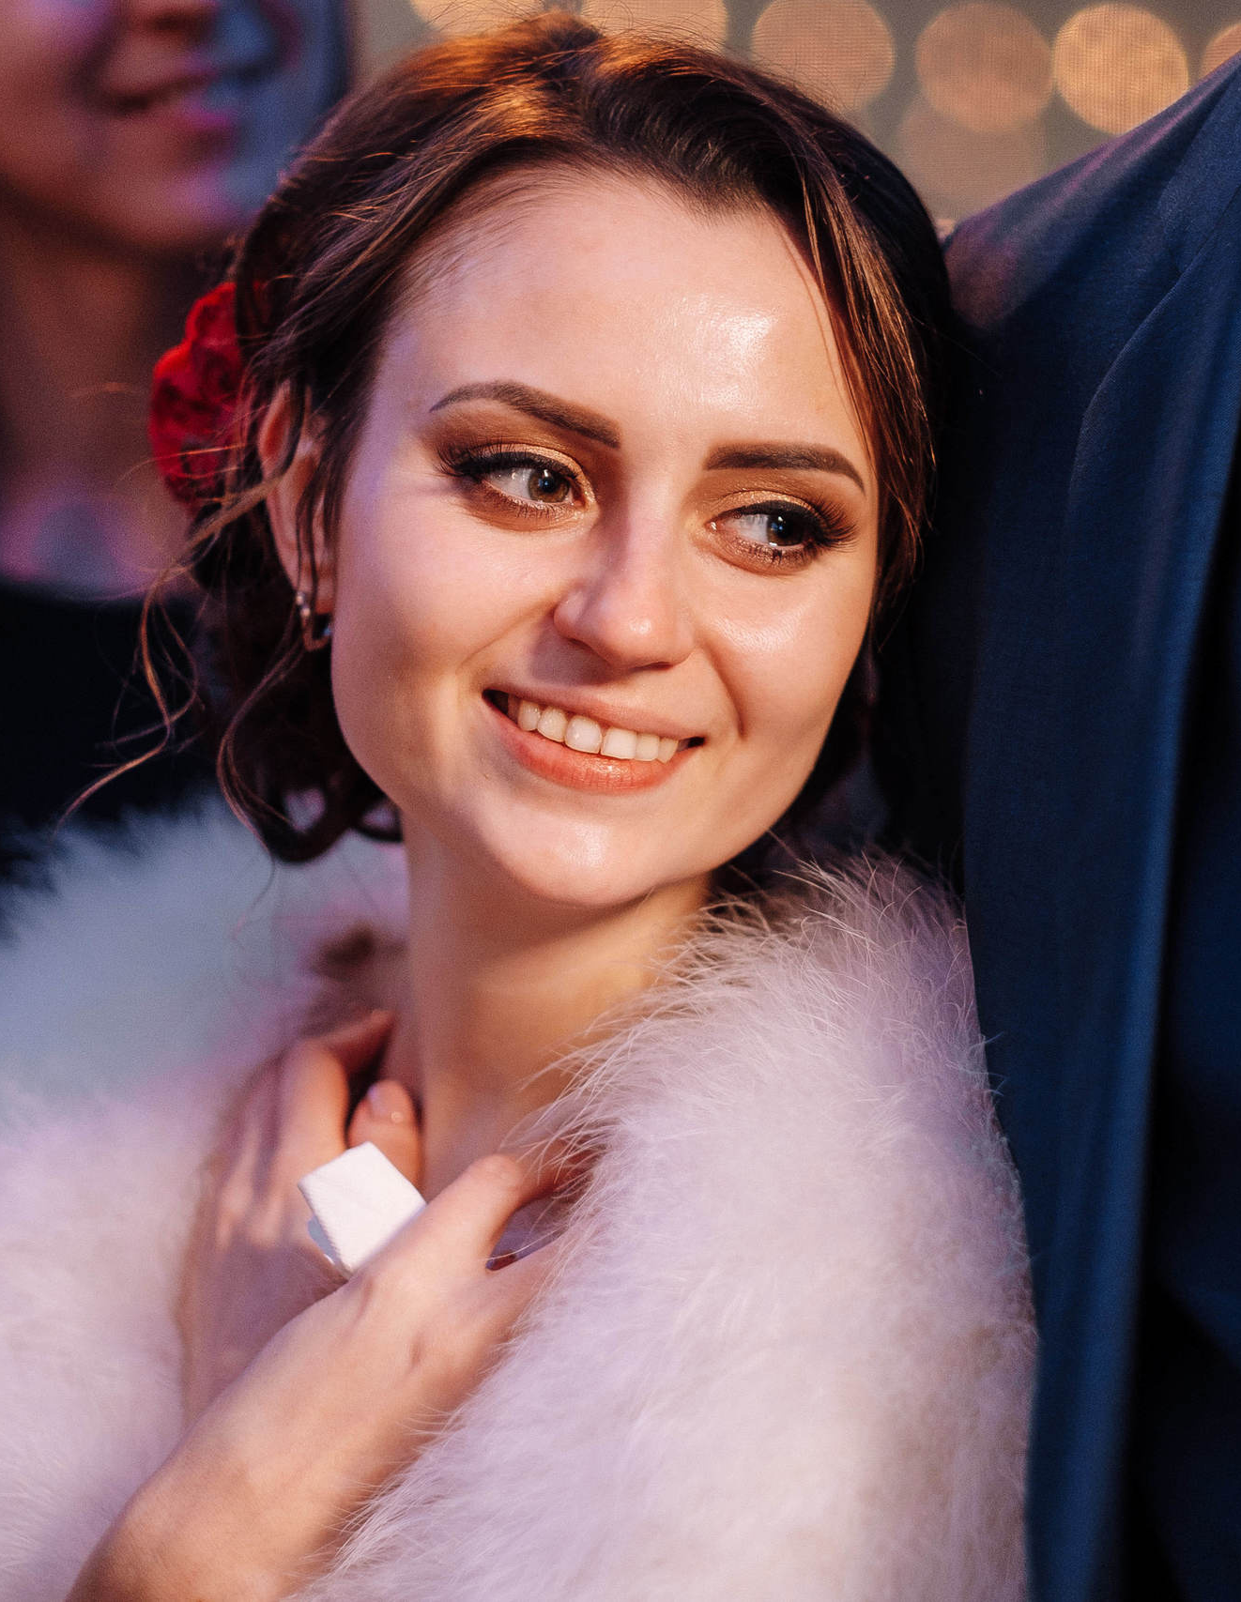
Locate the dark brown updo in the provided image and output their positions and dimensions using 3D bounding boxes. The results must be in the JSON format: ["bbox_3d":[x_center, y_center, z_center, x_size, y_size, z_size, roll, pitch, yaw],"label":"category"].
[{"bbox_3d":[-0.012,-0.088,1.494,0.190,0.235,0.215,11,-1,-14],"label":"dark brown updo"}]

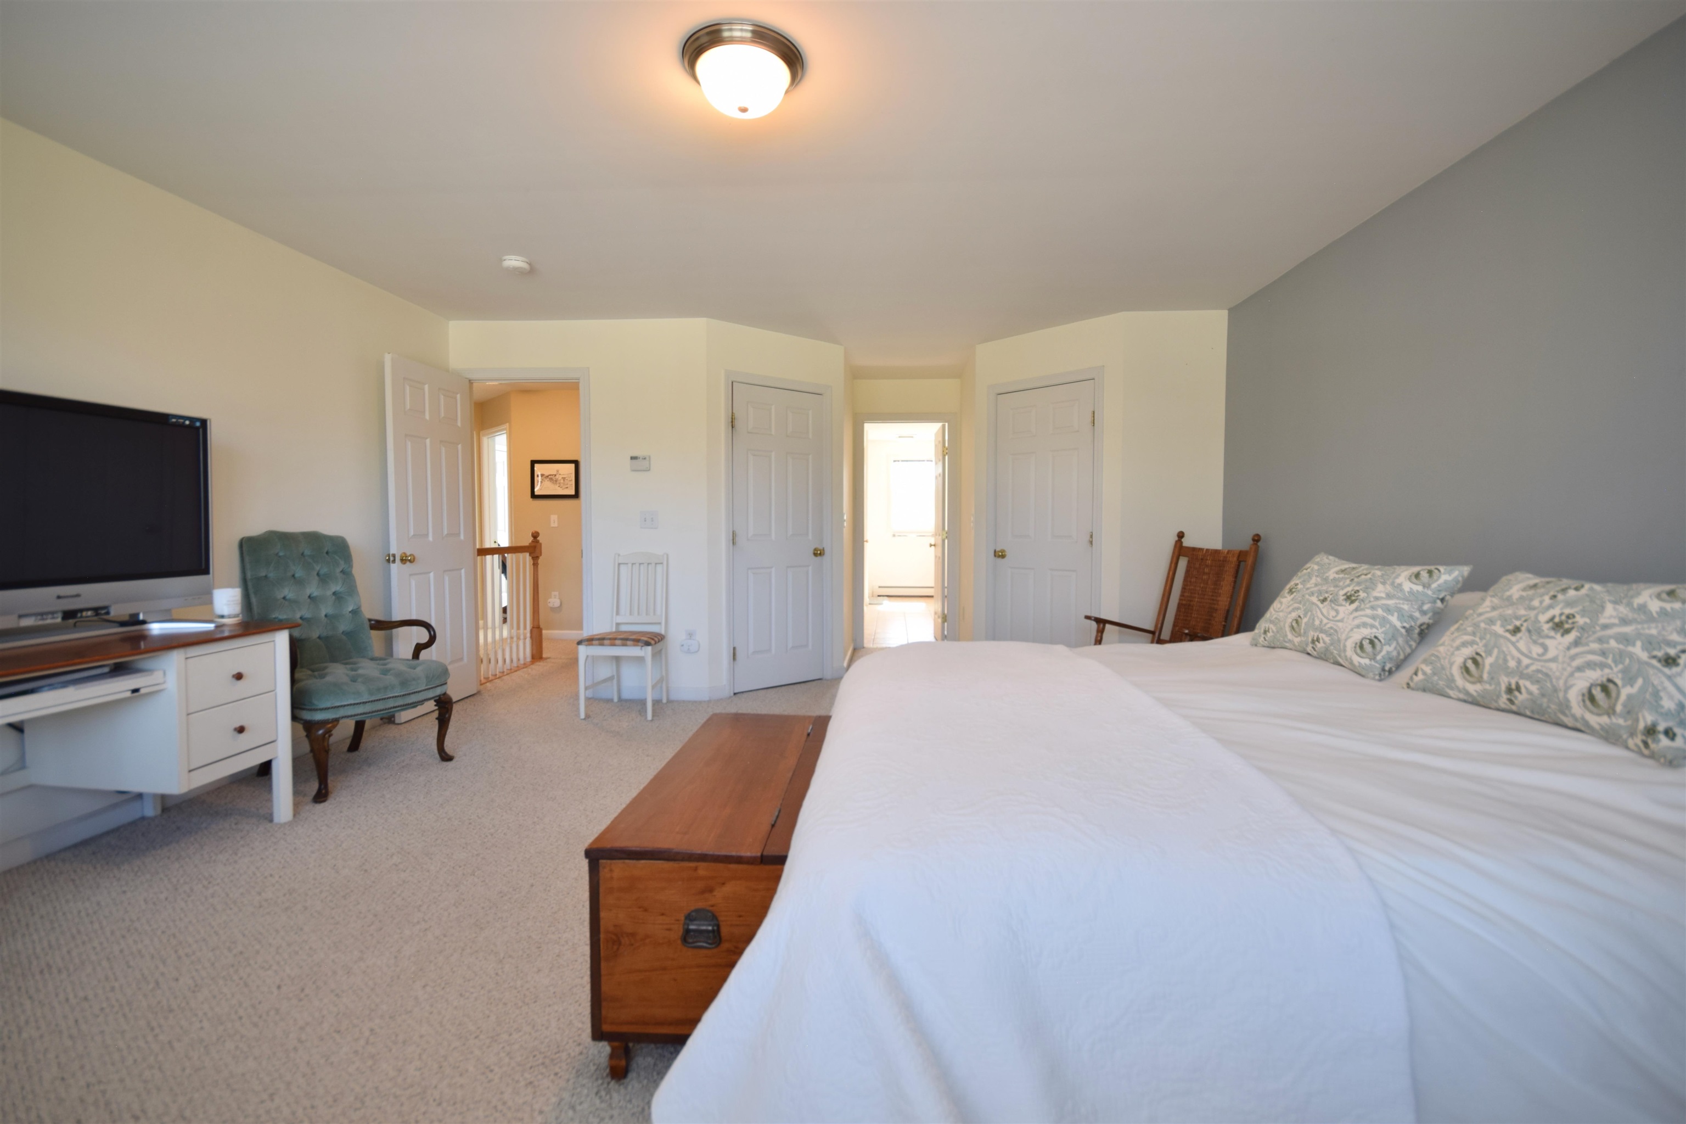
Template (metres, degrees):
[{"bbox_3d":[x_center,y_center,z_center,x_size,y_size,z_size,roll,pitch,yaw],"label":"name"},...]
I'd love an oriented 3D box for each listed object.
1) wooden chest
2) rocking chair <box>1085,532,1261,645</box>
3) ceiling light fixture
[{"bbox_3d":[-0.245,0.782,1.895,0.465,0.470,1.030,0,3,4],"label":"wooden chest"},{"bbox_3d":[1.709,0.394,3.602,0.820,1.090,0.600,-1,3,-23],"label":"rocking chair"},{"bbox_3d":[-0.283,-1.361,2.003,0.345,0.140,0.345,0,3,4],"label":"ceiling light fixture"}]

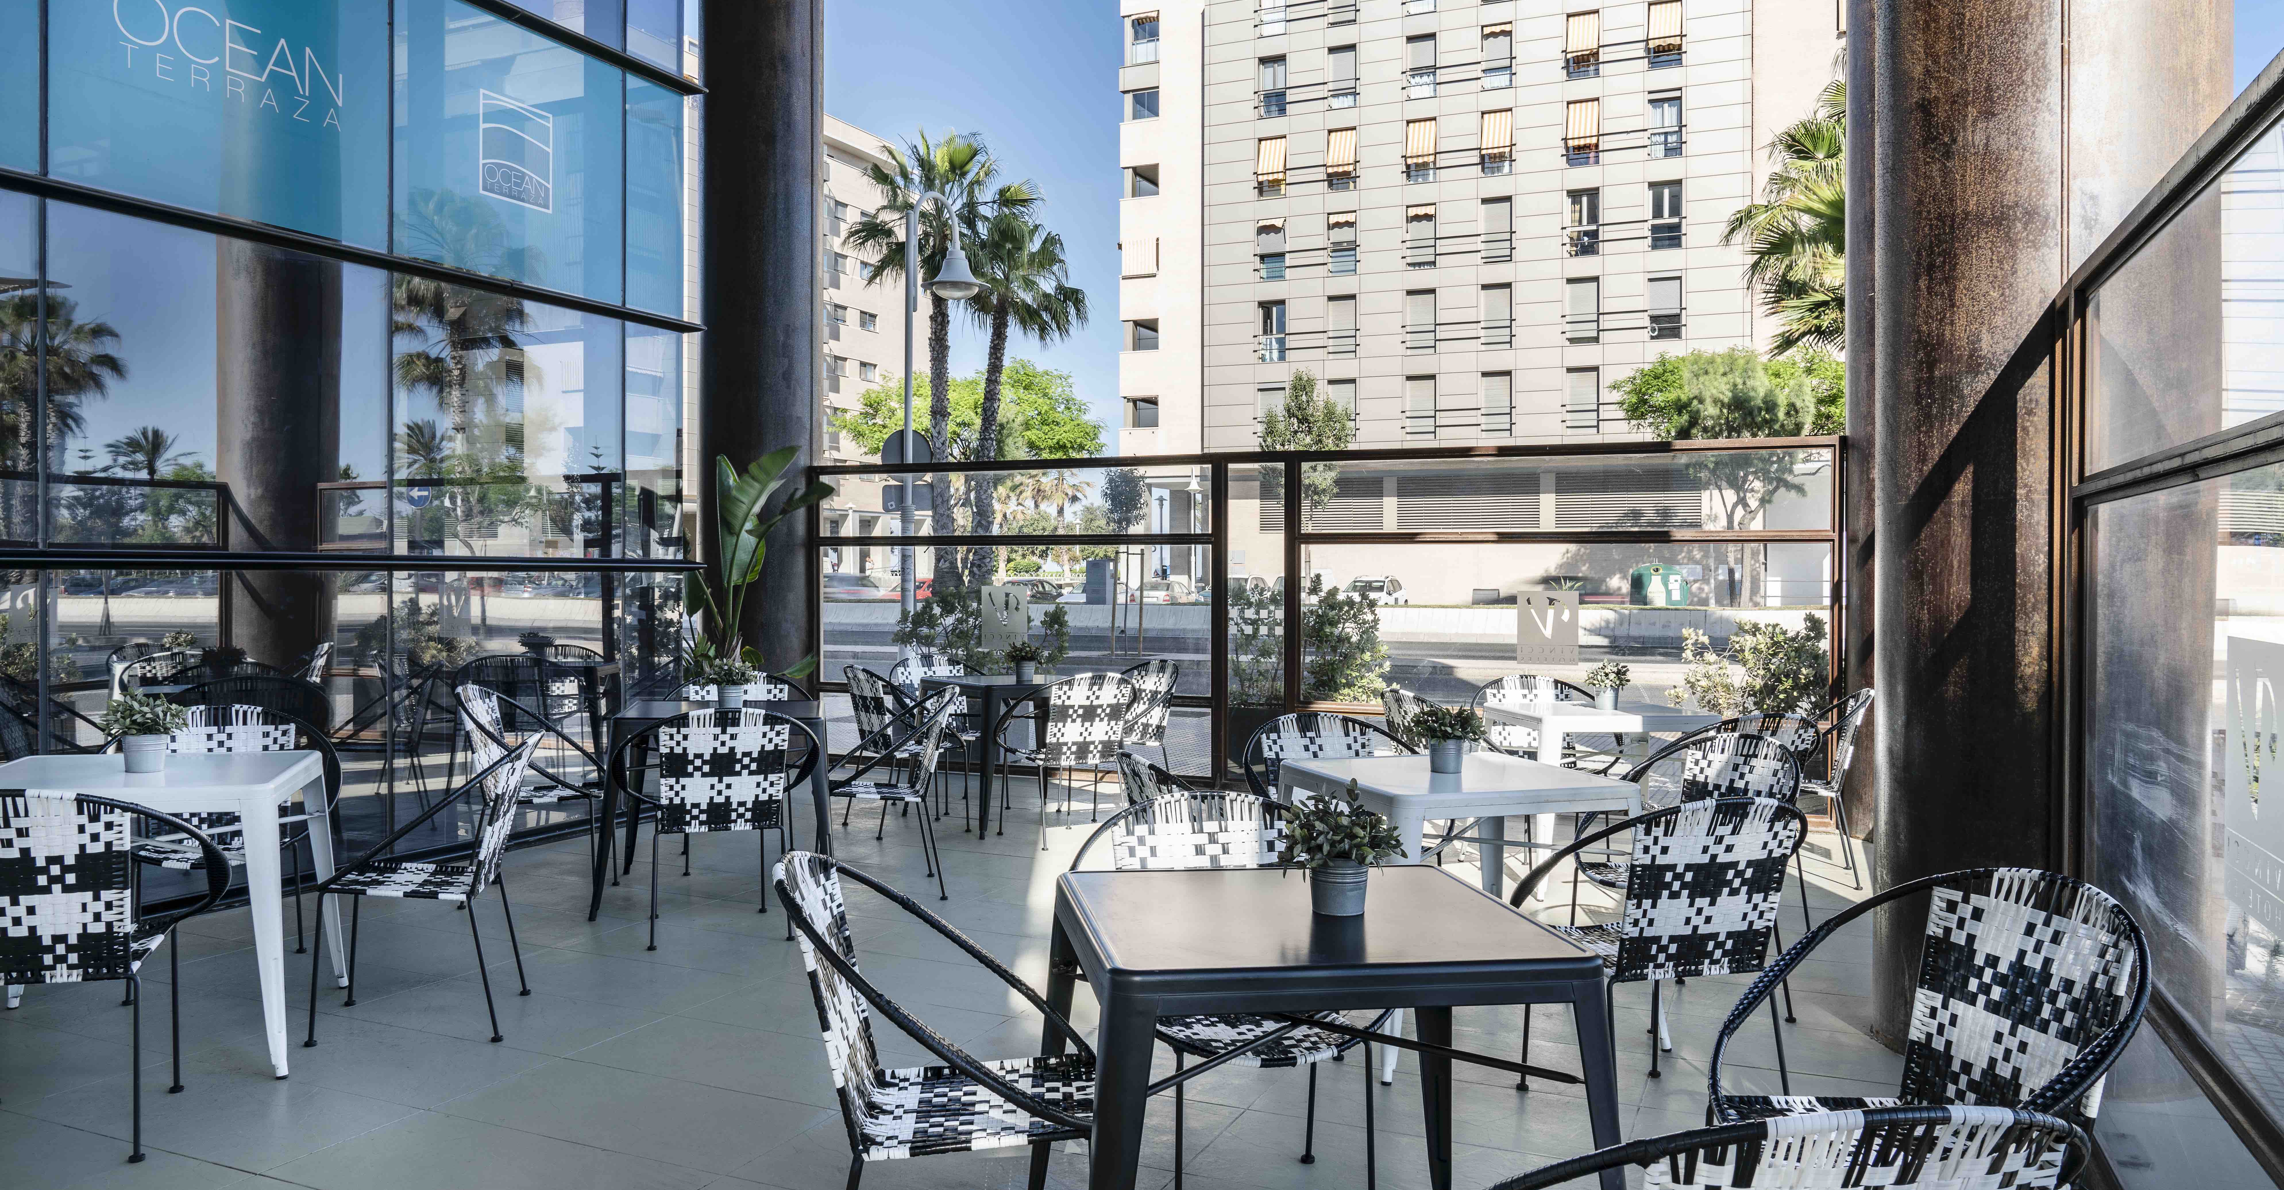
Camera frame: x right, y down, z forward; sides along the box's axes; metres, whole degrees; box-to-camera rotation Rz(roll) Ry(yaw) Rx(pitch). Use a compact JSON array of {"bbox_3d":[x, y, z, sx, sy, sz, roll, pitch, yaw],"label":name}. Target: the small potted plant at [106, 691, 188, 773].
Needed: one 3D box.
[{"bbox_3d":[-2.793,0.383,4.265,0.207,0.222,0.207,0,1,0],"label":"small potted plant"}]

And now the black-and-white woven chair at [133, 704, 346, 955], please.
[{"bbox_3d":[-3.140,0.842,5.149,0.782,0.888,0.690,0,1,-26],"label":"black-and-white woven chair"}]

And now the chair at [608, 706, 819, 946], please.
[{"bbox_3d":[-1.631,0.839,5.846,0.782,0.888,0.690,0,1,-20],"label":"chair"}]

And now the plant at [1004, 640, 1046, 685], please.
[{"bbox_3d":[-0.651,0.368,8.550,0.220,0.225,0.220,0,1,0],"label":"plant"}]

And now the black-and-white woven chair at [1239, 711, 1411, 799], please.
[{"bbox_3d":[0.709,0.858,5.333,0.742,0.858,0.601,0,1,-21],"label":"black-and-white woven chair"}]

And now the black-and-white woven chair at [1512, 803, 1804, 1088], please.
[{"bbox_3d":[1.304,0.890,3.828,0.742,0.858,0.601,0,1,-18],"label":"black-and-white woven chair"}]

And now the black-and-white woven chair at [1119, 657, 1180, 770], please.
[{"bbox_3d":[-0.124,0.802,8.682,0.650,0.865,0.765,0,1,-32],"label":"black-and-white woven chair"}]

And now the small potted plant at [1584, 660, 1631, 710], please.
[{"bbox_3d":[2.091,0.402,6.841,0.210,0.210,0.210,0,1,0],"label":"small potted plant"}]

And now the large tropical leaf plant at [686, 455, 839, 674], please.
[{"bbox_3d":[-2.598,0.123,10.150,1.066,2.192,1.015,0,1,0],"label":"large tropical leaf plant"}]

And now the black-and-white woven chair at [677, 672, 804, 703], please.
[{"bbox_3d":[-1.904,0.821,7.162,0.765,0.865,0.650,0,1,-13],"label":"black-and-white woven chair"}]

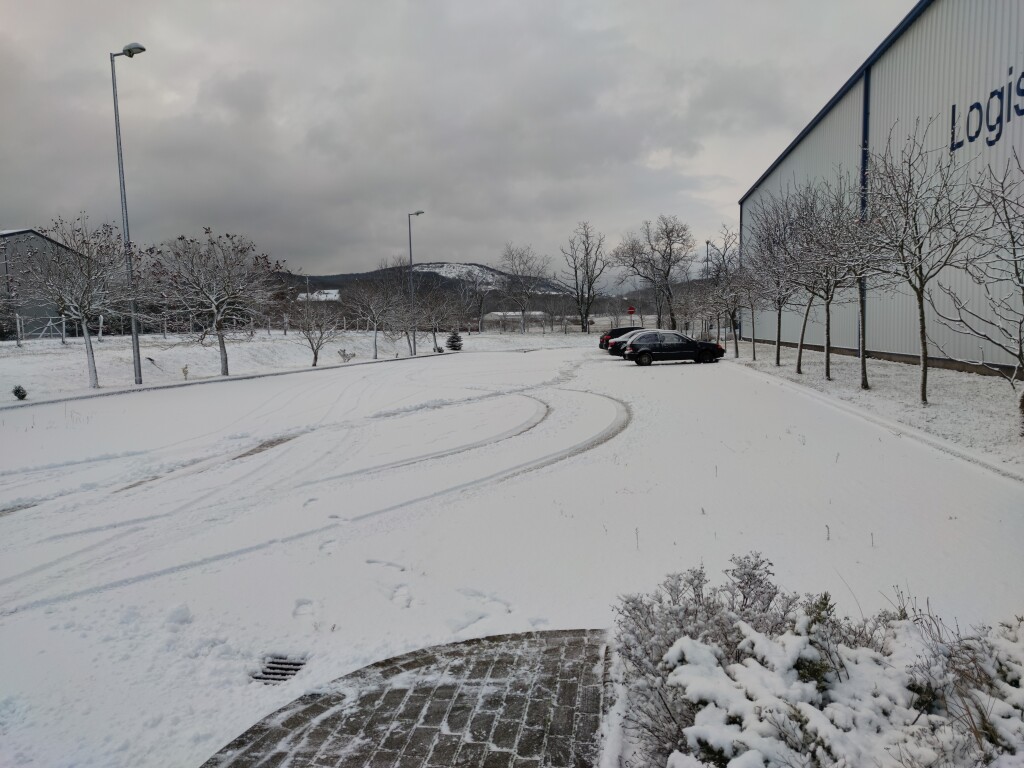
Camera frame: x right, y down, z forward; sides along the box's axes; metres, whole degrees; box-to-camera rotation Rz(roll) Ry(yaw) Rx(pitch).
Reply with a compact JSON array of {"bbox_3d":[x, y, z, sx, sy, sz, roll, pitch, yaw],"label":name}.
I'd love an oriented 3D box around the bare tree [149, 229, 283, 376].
[{"bbox_3d":[-10.264,-2.779,24.403,4.600,5.020,4.400,-1,5,0],"label":"bare tree"}]

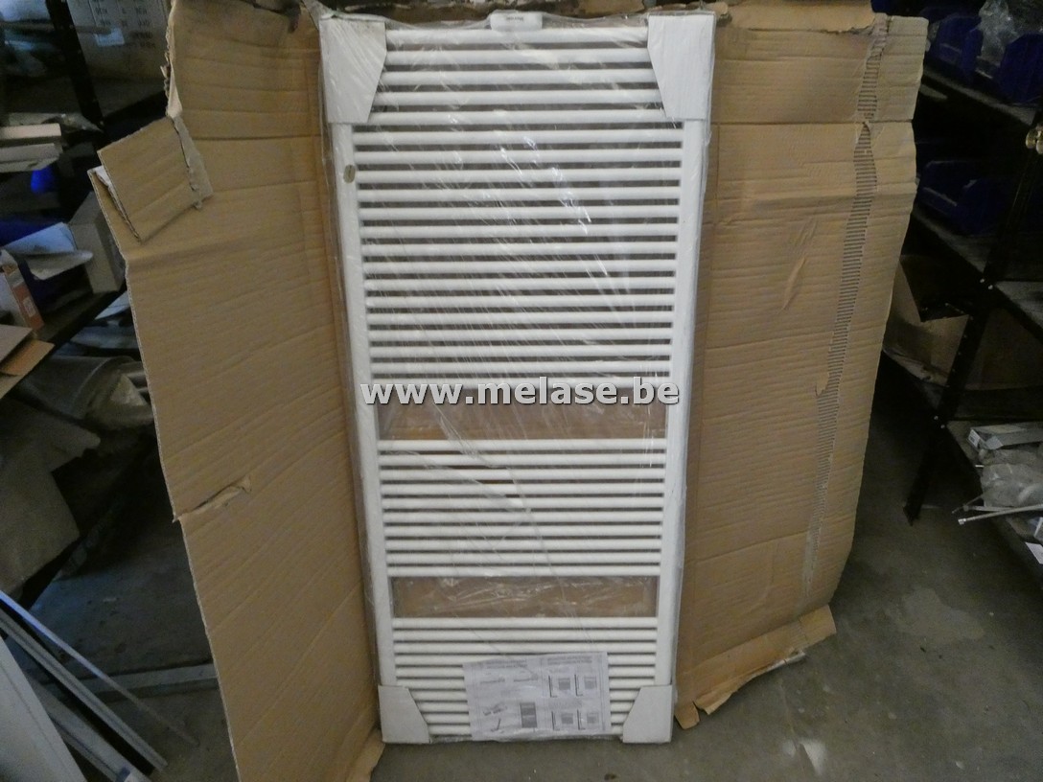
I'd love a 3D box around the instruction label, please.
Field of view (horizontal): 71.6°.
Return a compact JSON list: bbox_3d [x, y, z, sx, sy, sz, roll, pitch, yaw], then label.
[{"bbox_3d":[0.035,0.640,1.506,0.297,0.207,0.008,-4,18,3],"label":"instruction label"}]

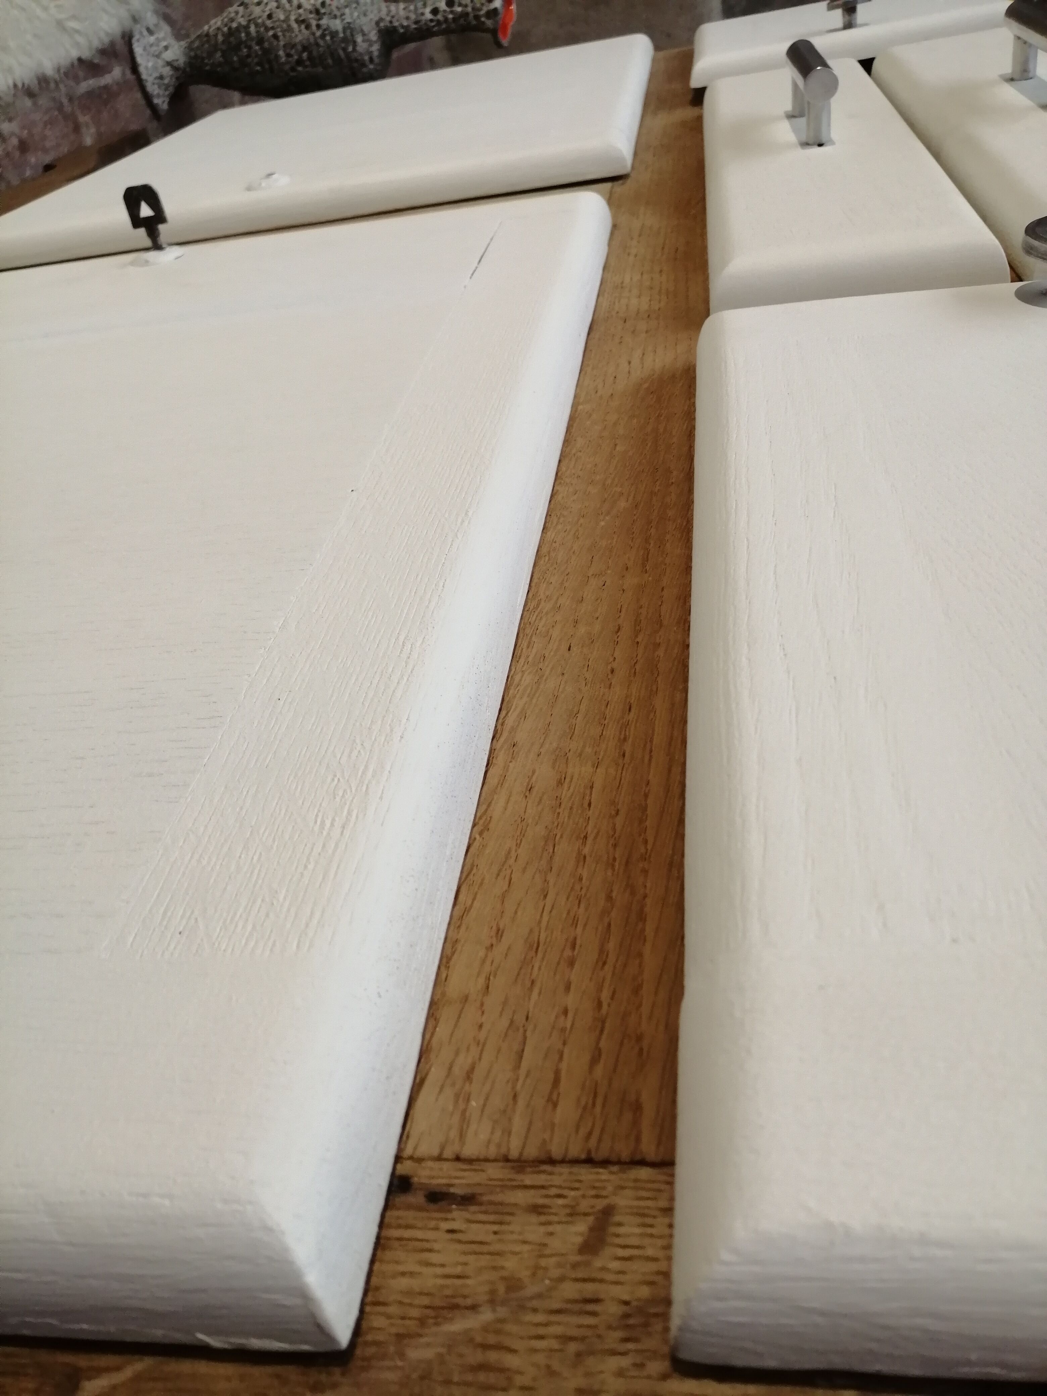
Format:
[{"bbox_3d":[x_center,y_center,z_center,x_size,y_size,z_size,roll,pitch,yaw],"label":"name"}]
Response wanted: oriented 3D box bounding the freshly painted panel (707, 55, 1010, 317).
[{"bbox_3d":[0.188,-0.357,0.686,0.133,0.019,0.546,-2,38,11],"label":"freshly painted panel"}]

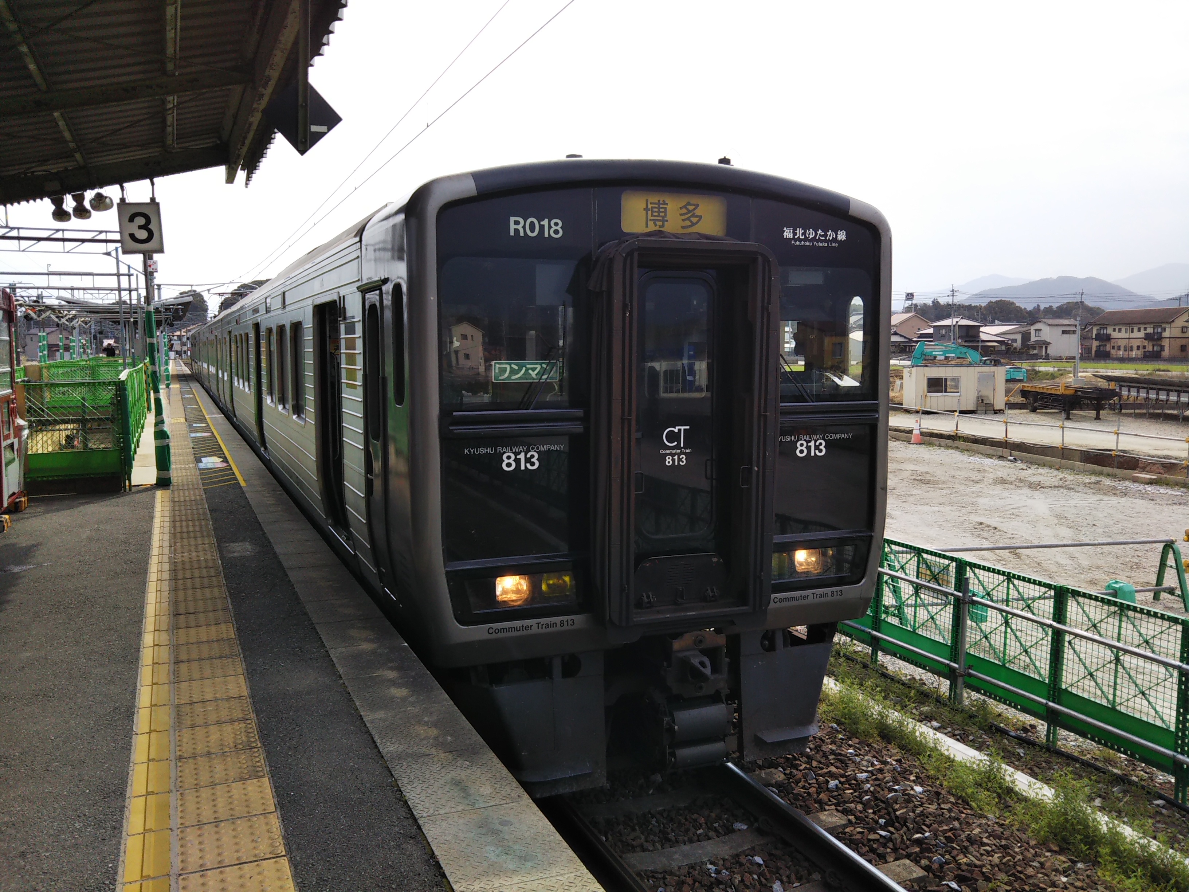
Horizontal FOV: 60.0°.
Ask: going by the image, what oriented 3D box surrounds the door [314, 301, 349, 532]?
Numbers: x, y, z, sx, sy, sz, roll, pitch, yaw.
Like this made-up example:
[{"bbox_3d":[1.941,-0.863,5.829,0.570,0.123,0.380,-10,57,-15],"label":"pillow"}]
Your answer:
[{"bbox_3d":[-1.998,-0.185,7.824,0.101,1.781,1.346,-2,6,-22],"label":"door"}]

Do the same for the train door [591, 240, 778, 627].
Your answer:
[{"bbox_3d":[0.487,-0.055,5.607,1.012,2.004,0.273,-2,6,-22],"label":"train door"}]

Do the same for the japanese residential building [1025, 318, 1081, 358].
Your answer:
[{"bbox_3d":[81.691,-19.075,184.000,6.600,7.100,6.200,-1,6,-10],"label":"japanese residential building"}]

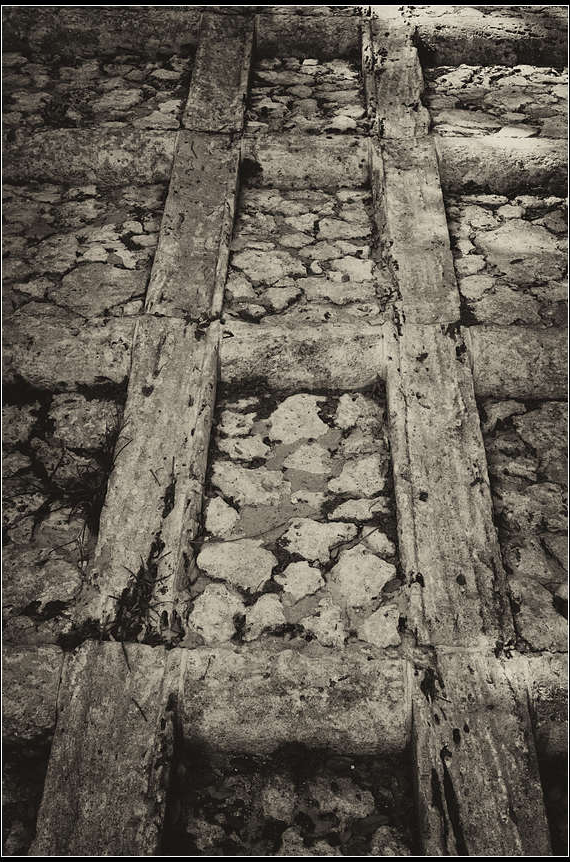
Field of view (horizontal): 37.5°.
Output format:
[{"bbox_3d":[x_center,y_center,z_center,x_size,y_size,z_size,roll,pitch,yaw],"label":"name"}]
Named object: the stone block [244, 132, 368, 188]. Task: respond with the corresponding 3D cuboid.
[{"bbox_3d":[0.066,-0.900,2.836,0.432,0.140,0.170,2,37,-1],"label":"stone block"}]

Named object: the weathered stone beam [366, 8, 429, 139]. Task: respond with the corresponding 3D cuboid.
[{"bbox_3d":[0.426,-1.353,3.288,0.228,0.130,1.020,1,49,1],"label":"weathered stone beam"}]

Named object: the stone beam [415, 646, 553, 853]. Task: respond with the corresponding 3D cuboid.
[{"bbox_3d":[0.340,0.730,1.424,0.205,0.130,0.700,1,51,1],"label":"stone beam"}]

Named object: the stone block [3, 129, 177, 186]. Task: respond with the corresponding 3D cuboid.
[{"bbox_3d":[-0.692,-0.900,2.803,0.660,0.140,0.170,2,37,-1],"label":"stone block"}]

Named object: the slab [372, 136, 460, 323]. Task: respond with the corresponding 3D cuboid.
[{"bbox_3d":[0.395,-0.606,2.619,0.210,0.120,0.927,2,50,-1],"label":"slab"}]

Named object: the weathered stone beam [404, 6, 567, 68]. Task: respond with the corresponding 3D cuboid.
[{"bbox_3d":[0.910,-1.650,3.554,0.704,0.180,0.180,1,34,1],"label":"weathered stone beam"}]

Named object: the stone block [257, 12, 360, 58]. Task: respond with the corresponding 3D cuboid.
[{"bbox_3d":[0.092,-1.604,3.424,0.432,0.140,0.170,2,37,-1],"label":"stone block"}]

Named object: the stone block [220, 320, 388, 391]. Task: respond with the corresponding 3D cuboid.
[{"bbox_3d":[0.044,-0.189,2.237,0.448,0.150,0.160,1,34,1],"label":"stone block"}]

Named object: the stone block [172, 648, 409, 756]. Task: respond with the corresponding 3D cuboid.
[{"bbox_3d":[0.015,0.539,1.634,0.452,0.140,0.170,2,37,-1],"label":"stone block"}]

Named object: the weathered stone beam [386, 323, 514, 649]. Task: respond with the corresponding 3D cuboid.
[{"bbox_3d":[0.362,0.112,1.967,0.198,0.140,0.920,2,50,0],"label":"weathered stone beam"}]

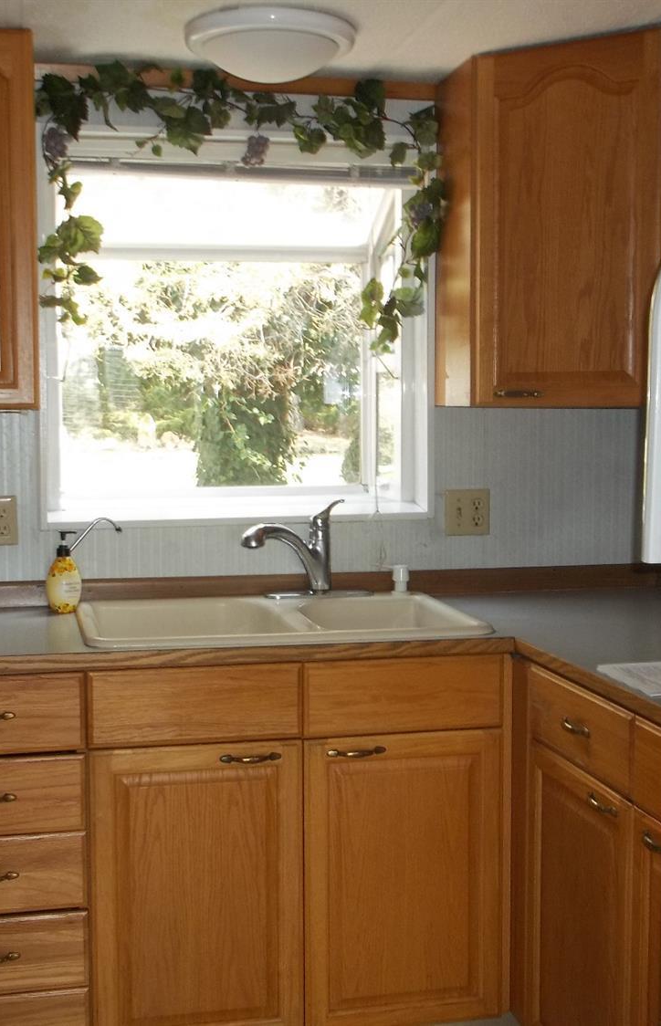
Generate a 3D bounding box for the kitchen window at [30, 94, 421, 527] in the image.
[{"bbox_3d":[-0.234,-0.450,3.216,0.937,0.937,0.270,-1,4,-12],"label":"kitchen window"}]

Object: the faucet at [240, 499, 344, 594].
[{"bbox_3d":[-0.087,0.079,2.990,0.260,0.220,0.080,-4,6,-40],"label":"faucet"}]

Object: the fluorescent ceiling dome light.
[{"bbox_3d":[-0.125,-0.955,2.737,0.356,0.100,0.356,0,4,0],"label":"fluorescent ceiling dome light"}]

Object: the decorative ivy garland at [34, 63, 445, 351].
[{"bbox_3d":[-0.198,-0.700,3.028,0.959,0.641,0.128,-1,4,-12],"label":"decorative ivy garland"}]

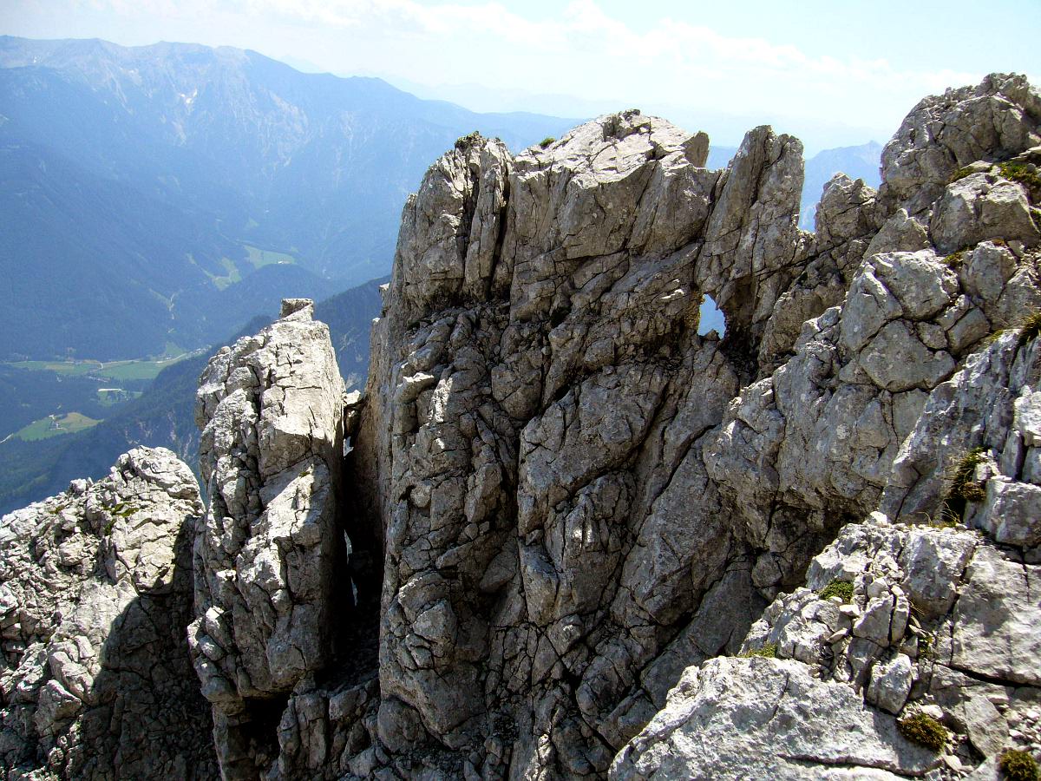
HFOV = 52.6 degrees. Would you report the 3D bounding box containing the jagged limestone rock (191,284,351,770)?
[{"bbox_3d":[-2.464,1.388,10.391,1.450,4.503,1.900,-4,15,-14],"label":"jagged limestone rock"}]

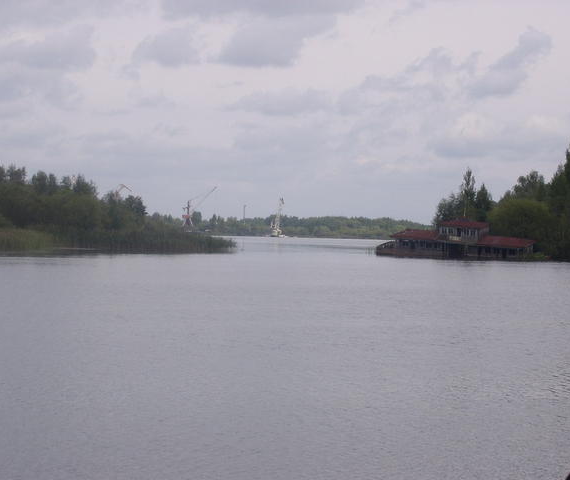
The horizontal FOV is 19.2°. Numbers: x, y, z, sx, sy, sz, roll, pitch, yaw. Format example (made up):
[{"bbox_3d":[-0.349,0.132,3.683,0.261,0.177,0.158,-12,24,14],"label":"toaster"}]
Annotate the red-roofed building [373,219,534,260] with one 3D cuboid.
[{"bbox_3d":[35.970,-0.210,355.000,33.000,8.700,9.000,2,0,22],"label":"red-roofed building"}]

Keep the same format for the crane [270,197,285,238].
[{"bbox_3d":[-6.240,-19.550,1400.000,14.000,33.500,20.000,1,0,-41],"label":"crane"}]

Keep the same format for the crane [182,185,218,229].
[{"bbox_3d":[-78.770,-28.740,1550.000,34.000,41.000,10.500,1,0,6],"label":"crane"}]

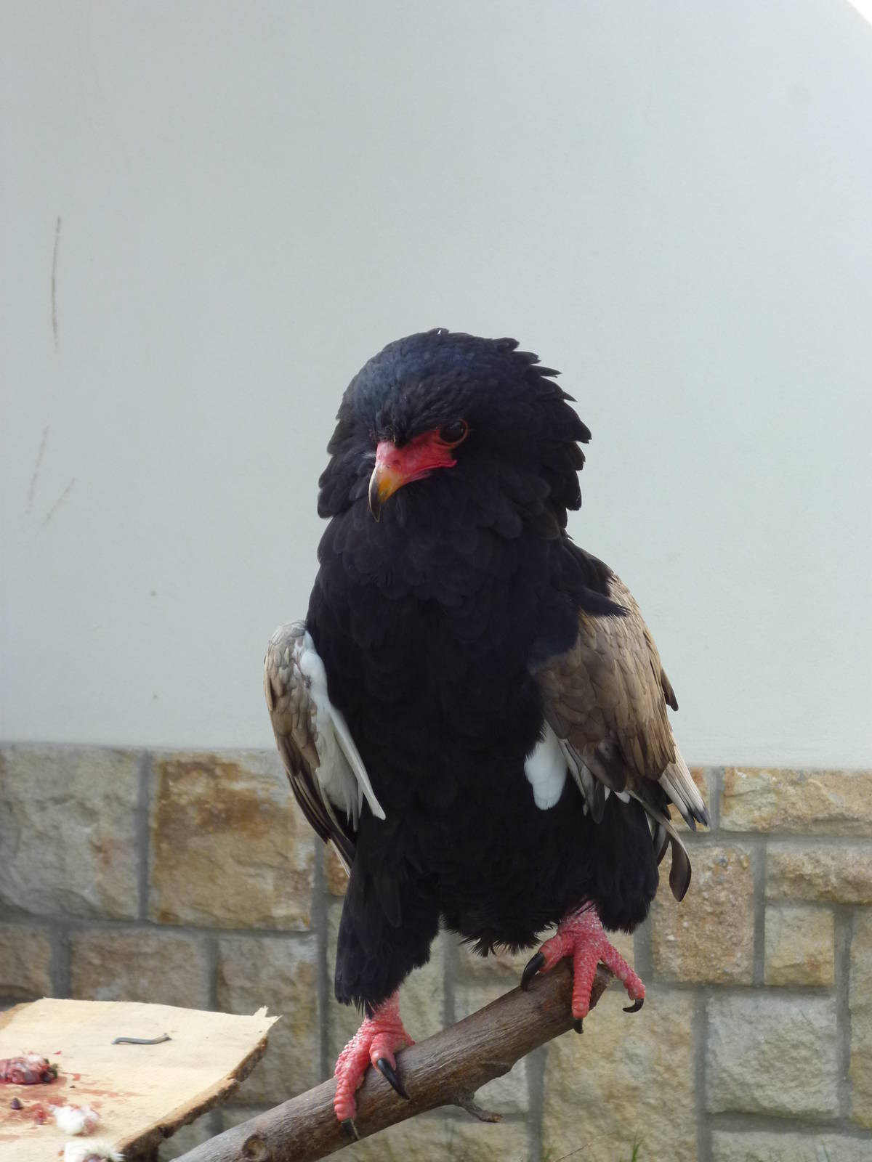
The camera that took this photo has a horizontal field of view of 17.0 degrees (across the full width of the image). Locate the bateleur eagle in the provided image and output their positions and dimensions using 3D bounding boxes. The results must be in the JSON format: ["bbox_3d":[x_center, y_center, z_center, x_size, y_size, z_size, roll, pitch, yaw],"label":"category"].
[{"bbox_3d":[0.036,0.100,2.020,0.280,0.535,0.290,3,10,20],"label":"bateleur eagle"}]

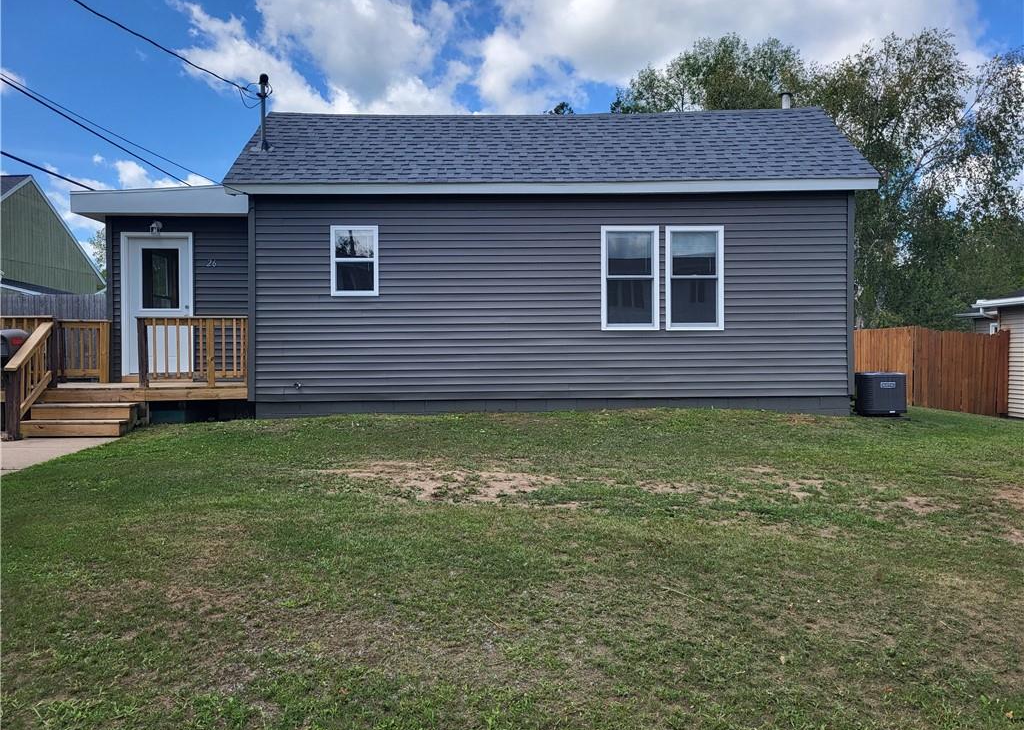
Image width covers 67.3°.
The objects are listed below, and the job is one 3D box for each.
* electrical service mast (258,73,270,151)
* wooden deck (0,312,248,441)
[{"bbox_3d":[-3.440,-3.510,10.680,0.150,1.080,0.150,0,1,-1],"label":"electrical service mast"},{"bbox_3d":[-5.130,0.120,10.380,3.380,1.530,1.780,0,1,-1],"label":"wooden deck"}]

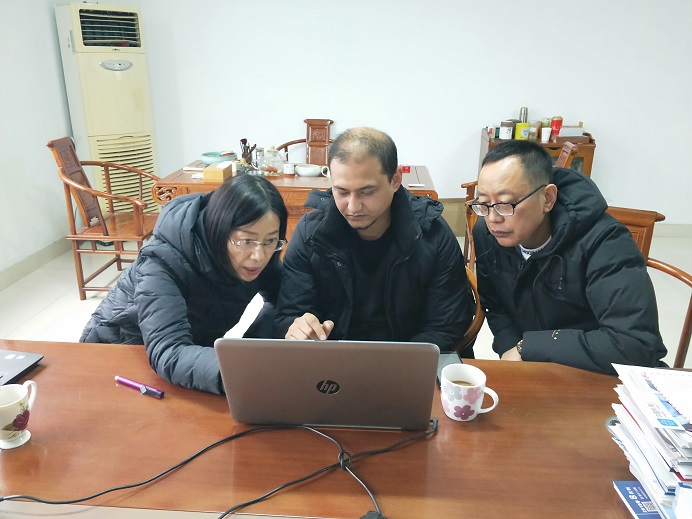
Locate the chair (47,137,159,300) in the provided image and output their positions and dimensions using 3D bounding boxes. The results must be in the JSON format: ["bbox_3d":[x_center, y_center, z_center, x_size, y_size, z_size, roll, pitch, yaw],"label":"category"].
[{"bbox_3d":[-1.500,-0.301,3.298,0.610,0.980,0.600,1,21,2],"label":"chair"}]

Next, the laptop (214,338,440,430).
[{"bbox_3d":[-0.025,0.177,0.976,0.363,0.218,0.305,1,21,2],"label":"laptop"}]

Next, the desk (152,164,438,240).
[{"bbox_3d":[-0.240,-0.196,3.317,1.620,0.770,0.760,2,21,5],"label":"desk"}]

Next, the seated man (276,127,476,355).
[{"bbox_3d":[0.075,0.255,1.455,0.580,1.250,0.740,2,21,6],"label":"seated man"}]

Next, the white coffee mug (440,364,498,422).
[{"bbox_3d":[0.231,0.256,0.946,0.102,0.090,0.083,0,21,0],"label":"white coffee mug"}]

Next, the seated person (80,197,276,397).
[{"bbox_3d":[-0.400,0.322,1.406,0.560,1.150,0.740,-10,23,-25],"label":"seated person"}]

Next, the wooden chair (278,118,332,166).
[{"bbox_3d":[-0.220,-0.521,3.835,0.610,1.010,0.580,2,21,4],"label":"wooden chair"}]

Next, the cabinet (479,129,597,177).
[{"bbox_3d":[1.520,-0.572,4.126,0.830,0.900,0.380,2,21,4],"label":"cabinet"}]

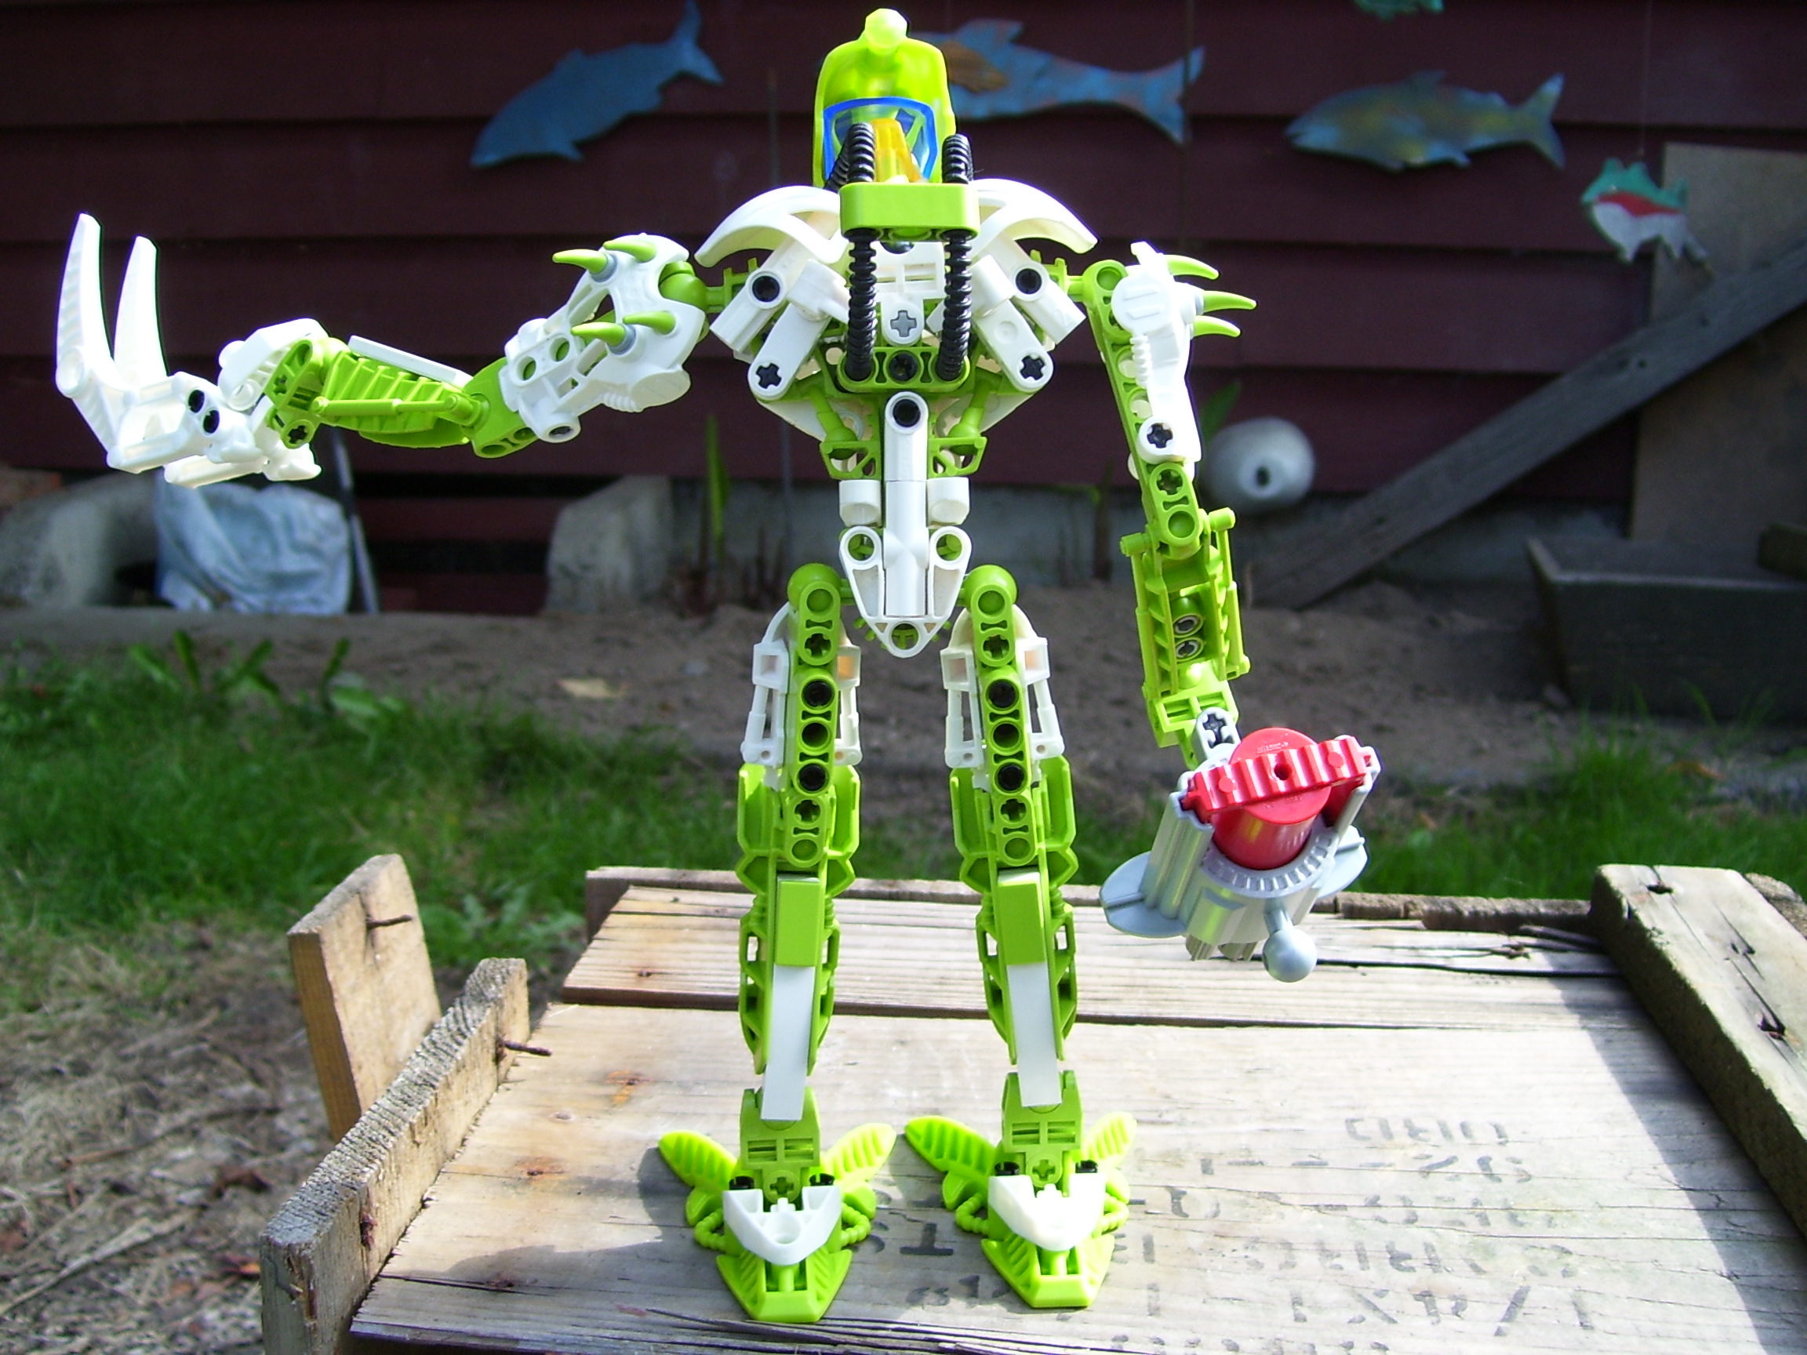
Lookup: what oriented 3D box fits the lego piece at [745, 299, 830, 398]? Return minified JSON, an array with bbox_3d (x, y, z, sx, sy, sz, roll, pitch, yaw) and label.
[{"bbox_3d":[-0.020,-0.061,0.341,0.008,0.022,0.007,31,11,-7],"label":"lego piece"}]

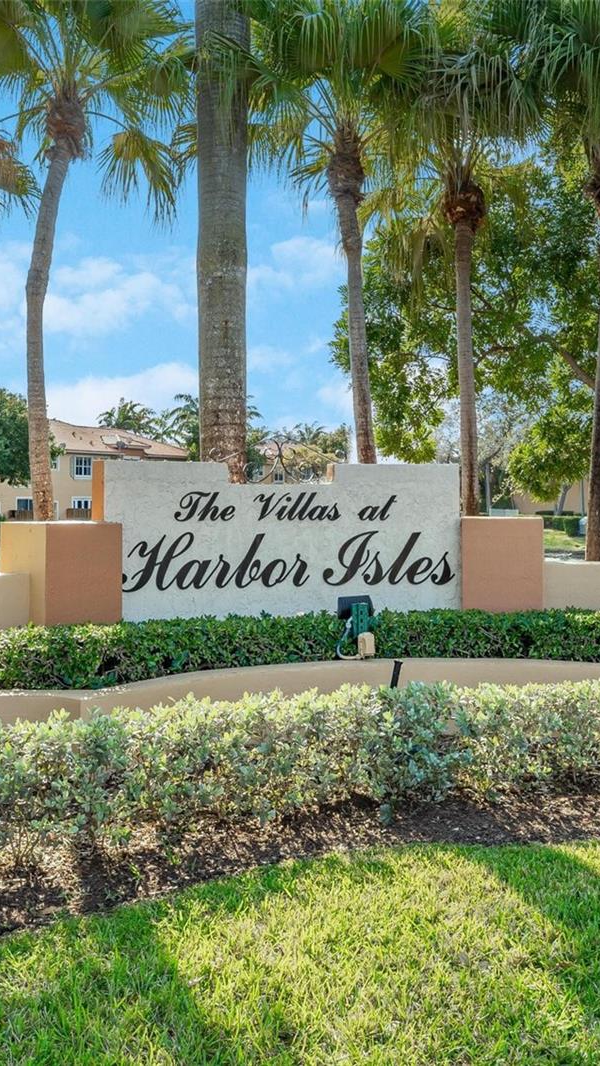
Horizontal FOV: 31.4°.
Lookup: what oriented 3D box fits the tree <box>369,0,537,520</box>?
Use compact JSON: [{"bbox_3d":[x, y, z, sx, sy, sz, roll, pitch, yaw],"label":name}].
[{"bbox_3d":[2.146,-2.974,14.610,2.600,8.590,2.700,0,2,0],"label":"tree"}]

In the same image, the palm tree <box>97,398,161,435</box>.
[{"bbox_3d":[-15.202,-6.465,94.839,5.600,11.100,5.400,0,2,0],"label":"palm tree"}]

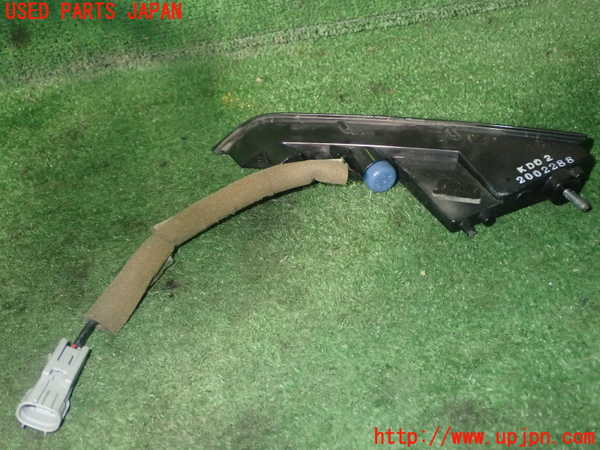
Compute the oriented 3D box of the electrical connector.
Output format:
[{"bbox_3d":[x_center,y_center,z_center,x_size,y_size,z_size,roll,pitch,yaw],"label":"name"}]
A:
[{"bbox_3d":[-0.138,0.093,0.414,0.029,0.019,0.048,9,40,10],"label":"electrical connector"}]

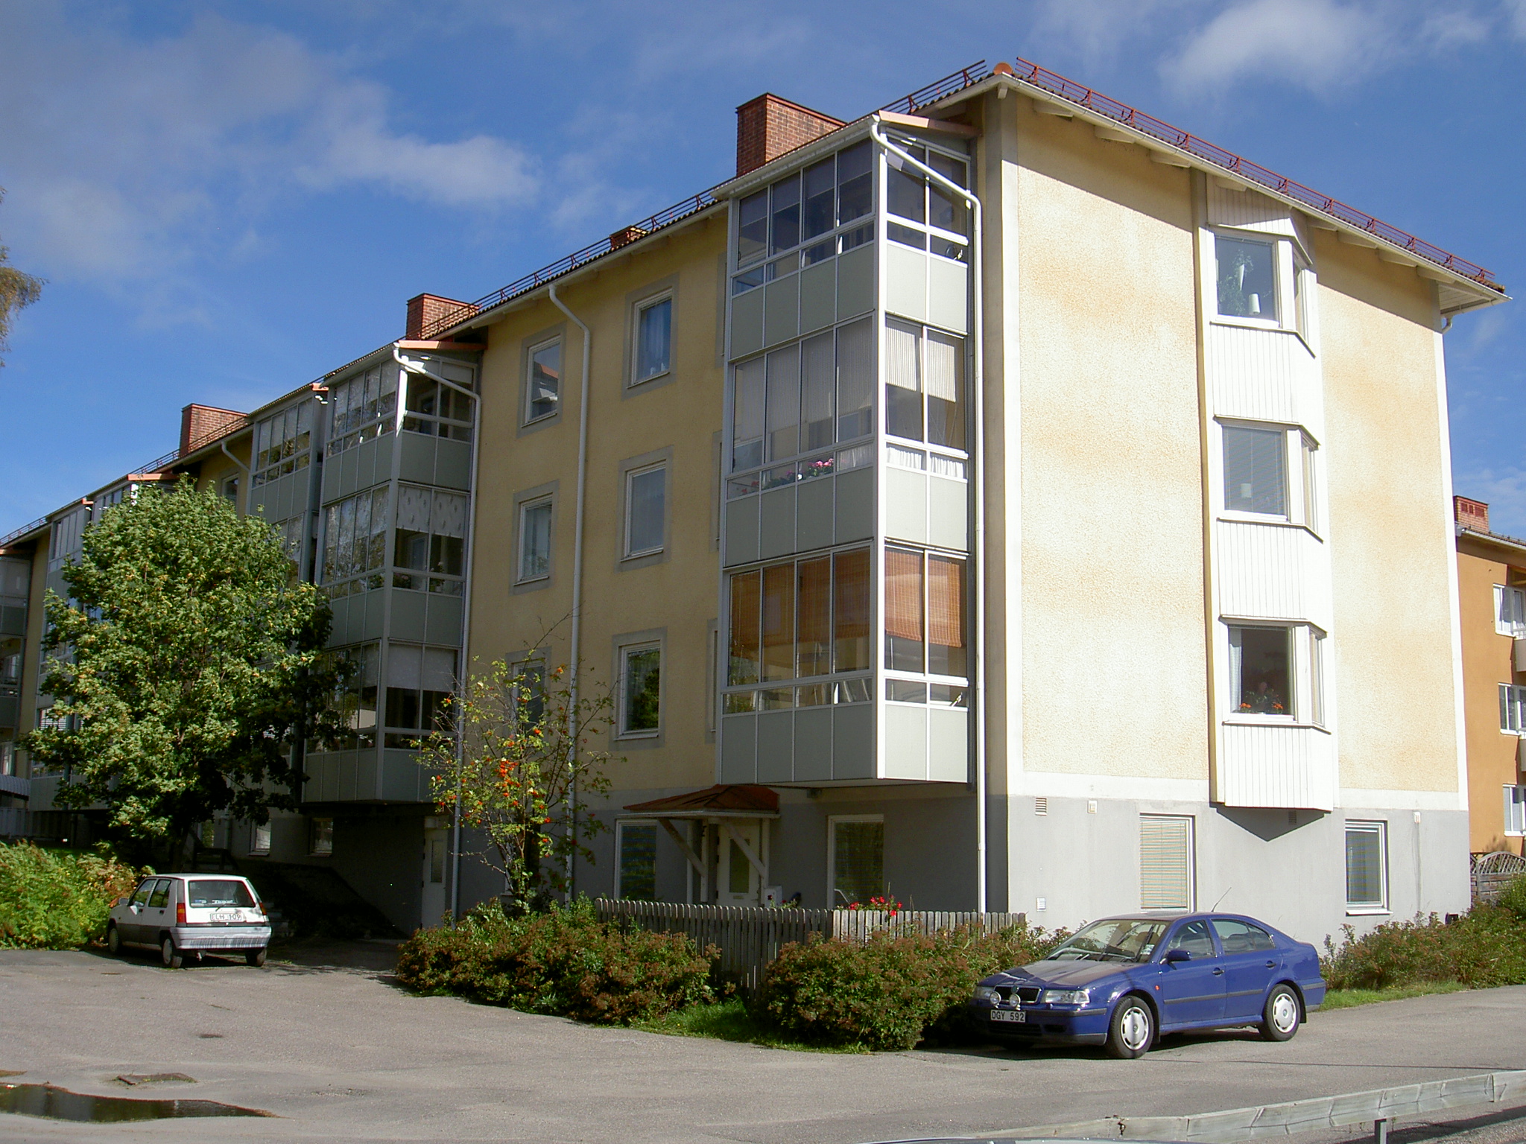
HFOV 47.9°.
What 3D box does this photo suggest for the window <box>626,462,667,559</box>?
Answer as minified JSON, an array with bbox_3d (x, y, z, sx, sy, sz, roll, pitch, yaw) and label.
[{"bbox_3d":[-1.816,-0.946,26.748,0.120,1.420,1.110,8,-12,-38],"label":"window"}]

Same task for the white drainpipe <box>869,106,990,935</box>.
[{"bbox_3d":[1.942,-0.319,20.138,1.850,10.320,0.120,8,-12,-38],"label":"white drainpipe"}]

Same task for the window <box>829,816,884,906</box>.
[{"bbox_3d":[1.313,4.026,23.515,0.140,1.380,1.120,9,-12,-38],"label":"window"}]

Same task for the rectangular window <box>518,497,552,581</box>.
[{"bbox_3d":[-3.868,-0.546,29.326,0.120,1.410,1.120,8,-12,-38],"label":"rectangular window"}]

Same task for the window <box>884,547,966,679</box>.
[{"bbox_3d":[1.919,0.503,20.277,1.360,1.460,0.090,8,-12,-38],"label":"window"}]

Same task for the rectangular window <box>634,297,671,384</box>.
[{"bbox_3d":[-1.734,-3.687,27.154,0.120,1.390,1.090,8,-12,-38],"label":"rectangular window"}]

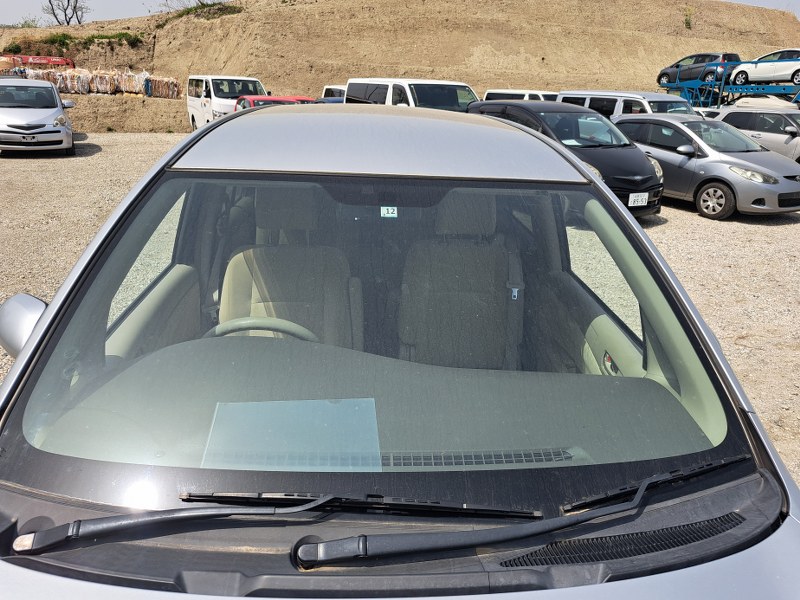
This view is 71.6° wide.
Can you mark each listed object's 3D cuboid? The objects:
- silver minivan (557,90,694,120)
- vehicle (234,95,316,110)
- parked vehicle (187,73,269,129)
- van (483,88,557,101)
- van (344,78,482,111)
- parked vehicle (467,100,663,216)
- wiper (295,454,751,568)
[{"bbox_3d":[6.180,-4.666,15.248,1.690,1.940,4.500,-6,22,-22],"label":"silver minivan"},{"bbox_3d":[-3.088,-4.242,13.638,1.680,1.470,3.900,-7,23,-24],"label":"vehicle"},{"bbox_3d":[-5.802,-6.540,18.633,1.690,1.980,4.690,-9,24,-27],"label":"parked vehicle"},{"bbox_3d":[5.413,-7.680,23.059,1.690,1.960,4.650,-8,23,-25],"label":"van"},{"bbox_3d":[0.243,-4.138,13.063,1.700,1.980,4.690,-6,23,-23],"label":"van"},{"bbox_3d":[2.460,-2.365,9.176,1.690,1.620,3.950,-8,23,-25],"label":"parked vehicle"},{"bbox_3d":[0.262,0.371,0.995,0.880,0.075,0.100,-6,22,-13],"label":"wiper"}]

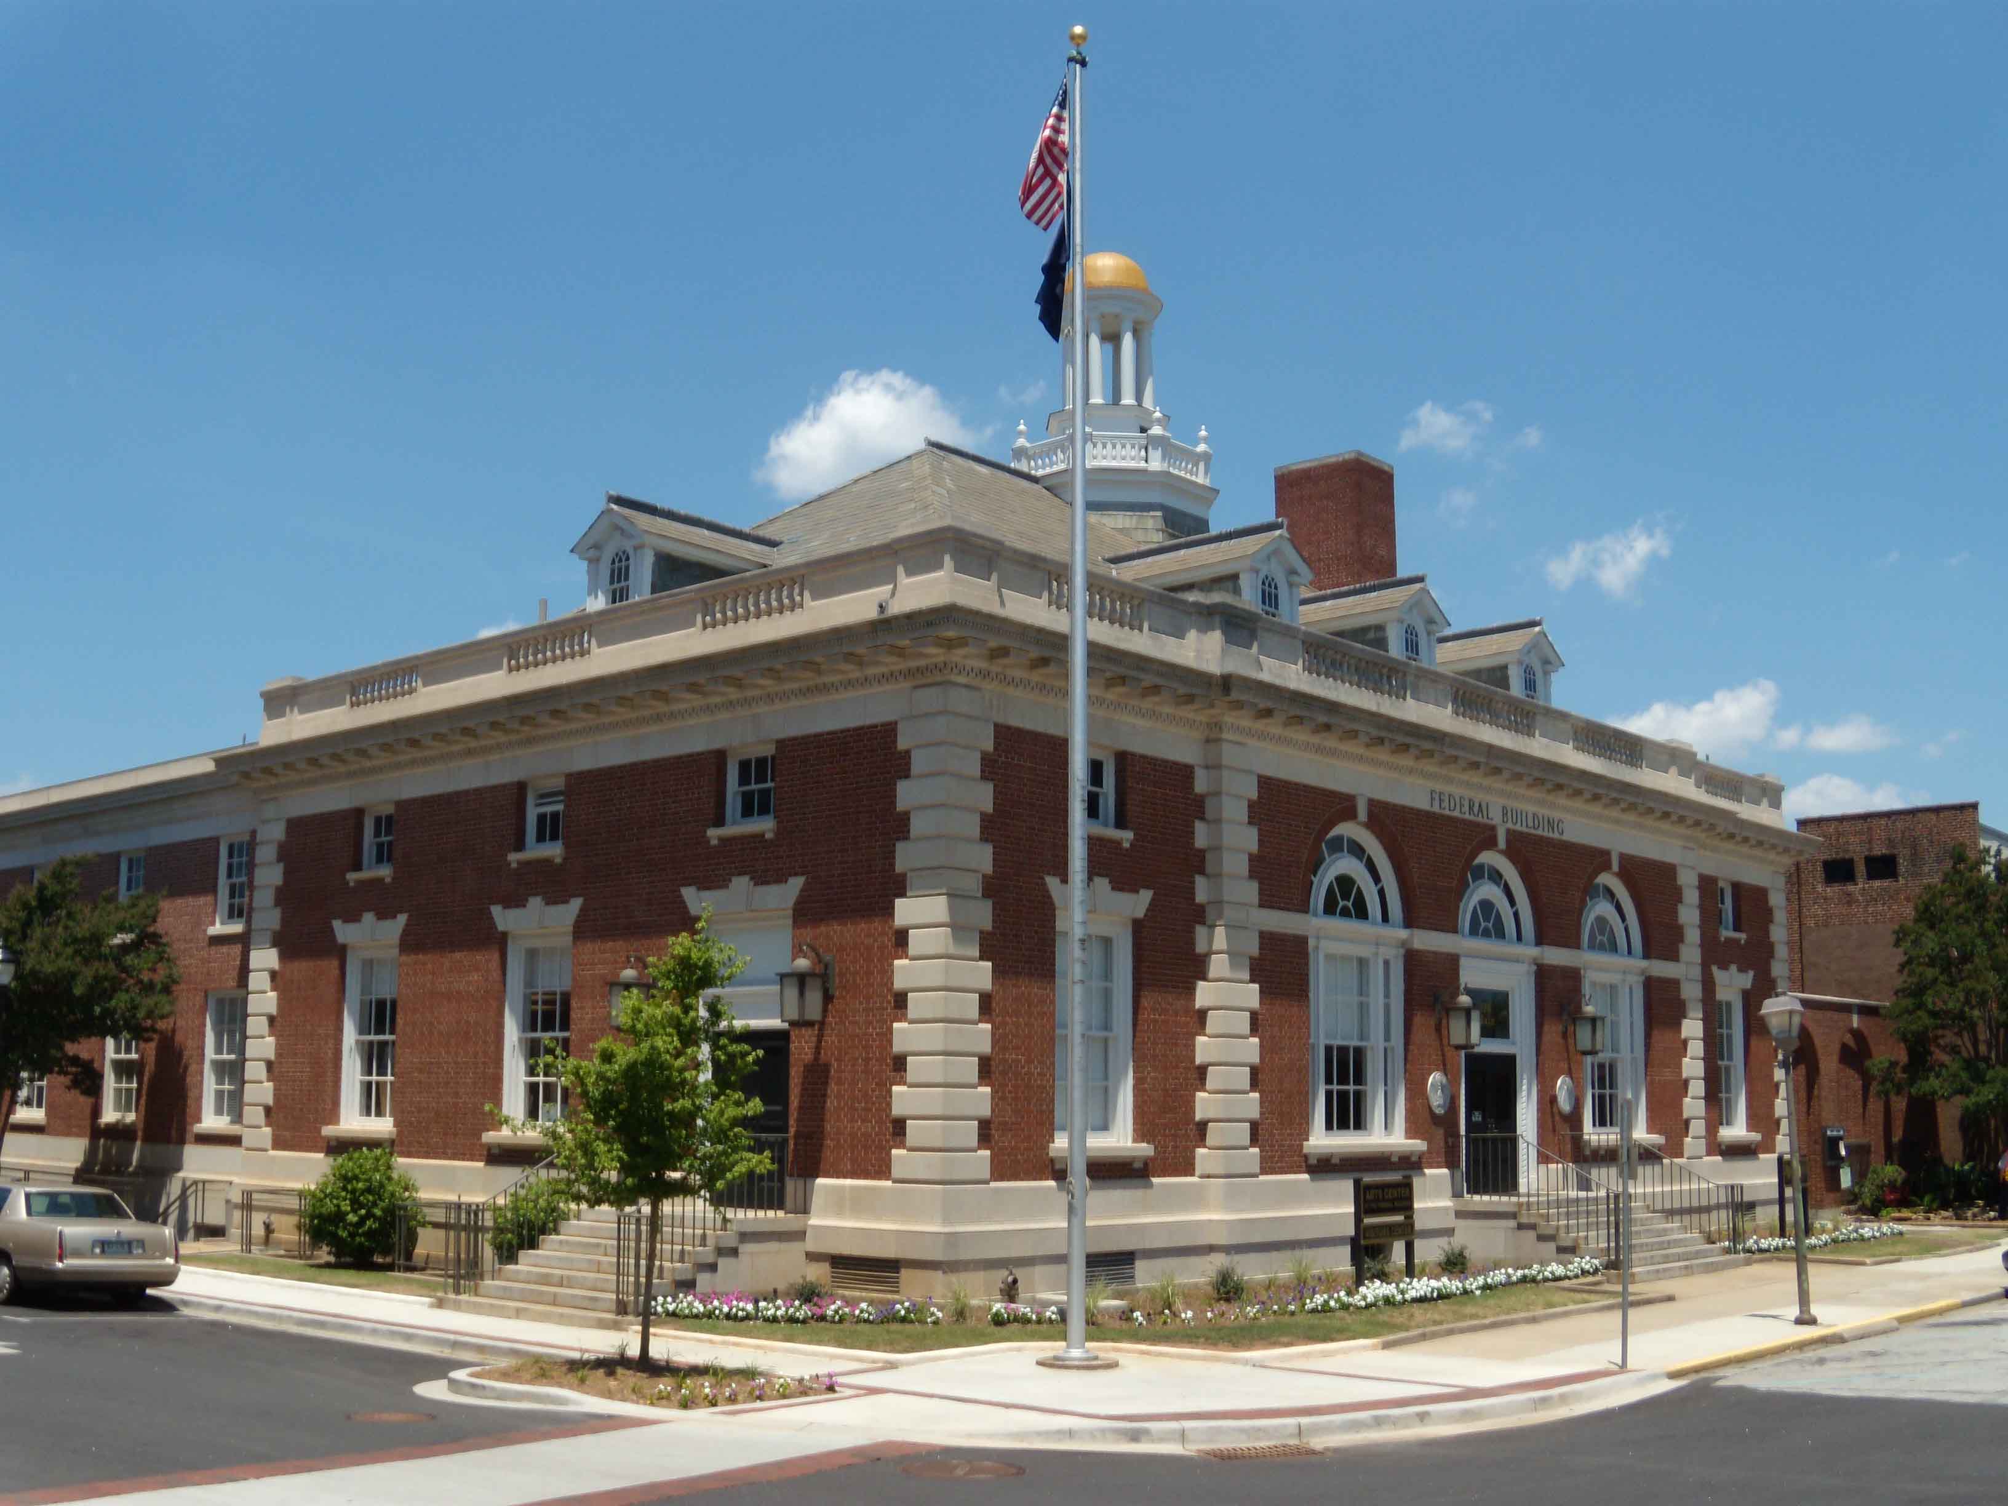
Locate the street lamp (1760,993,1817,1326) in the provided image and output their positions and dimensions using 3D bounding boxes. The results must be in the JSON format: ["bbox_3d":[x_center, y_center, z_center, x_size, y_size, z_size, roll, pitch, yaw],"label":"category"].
[{"bbox_3d":[8.614,4.380,22.805,0.430,3.650,0.430,-8,-13,41],"label":"street lamp"}]

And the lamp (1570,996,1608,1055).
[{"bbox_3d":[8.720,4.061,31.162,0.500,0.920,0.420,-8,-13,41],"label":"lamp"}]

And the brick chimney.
[{"bbox_3d":[6.497,-4.075,40.854,1.920,2.950,1.360,-8,-13,41],"label":"brick chimney"}]

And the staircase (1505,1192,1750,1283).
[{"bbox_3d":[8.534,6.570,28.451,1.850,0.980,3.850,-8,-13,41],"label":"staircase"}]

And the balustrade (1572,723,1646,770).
[{"bbox_3d":[9.815,-0.101,33.797,0.240,0.420,2.620,-8,-13,41],"label":"balustrade"}]

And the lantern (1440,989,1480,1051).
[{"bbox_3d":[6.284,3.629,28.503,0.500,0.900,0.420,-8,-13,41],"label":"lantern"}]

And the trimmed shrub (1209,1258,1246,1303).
[{"bbox_3d":[2.457,5.764,22.959,0.420,0.480,0.420,1,-10,0],"label":"trimmed shrub"}]

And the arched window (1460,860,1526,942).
[{"bbox_3d":[7.193,2.198,31.086,0.180,1.180,2.300,-8,-13,41],"label":"arched window"}]

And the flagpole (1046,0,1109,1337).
[{"bbox_3d":[0.704,-0.831,19.295,0.560,12.560,0.560,1,-10,0],"label":"flagpole"}]

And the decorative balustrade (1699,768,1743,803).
[{"bbox_3d":[13.212,0.621,38.369,0.240,0.410,1.820,-8,-13,41],"label":"decorative balustrade"}]

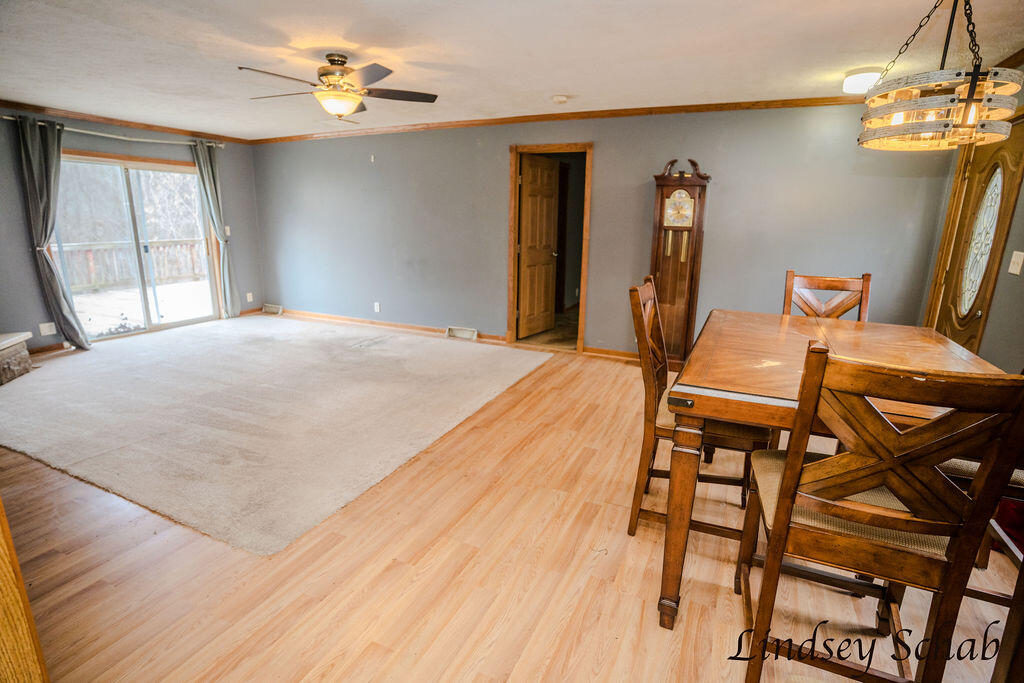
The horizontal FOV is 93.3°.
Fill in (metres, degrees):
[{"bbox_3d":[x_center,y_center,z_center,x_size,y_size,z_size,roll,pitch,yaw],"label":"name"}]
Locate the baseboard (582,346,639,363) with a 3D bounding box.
[{"bbox_3d":[1.080,0.133,5.086,0.660,0.090,0.020,7,16,24],"label":"baseboard"}]

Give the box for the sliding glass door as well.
[{"bbox_3d":[-4.328,-1.099,5.715,0.110,1.990,1.740,7,16,24],"label":"sliding glass door"}]

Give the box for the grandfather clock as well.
[{"bbox_3d":[1.526,-0.673,4.529,0.460,1.940,0.260,7,16,24],"label":"grandfather clock"}]

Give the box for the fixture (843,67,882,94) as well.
[{"bbox_3d":[2.380,-1.768,3.290,0.280,0.115,0.280,7,16,24],"label":"fixture"}]

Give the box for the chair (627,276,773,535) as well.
[{"bbox_3d":[0.822,0.327,2.197,0.600,1.130,0.490,7,16,24],"label":"chair"}]

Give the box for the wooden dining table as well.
[{"bbox_3d":[1.283,0.490,2.030,1.030,0.910,1.550,8,16,25],"label":"wooden dining table"}]

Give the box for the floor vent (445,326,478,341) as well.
[{"bbox_3d":[-0.619,-0.103,5.807,0.430,0.135,0.070,7,16,24],"label":"floor vent"}]

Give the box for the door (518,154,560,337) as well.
[{"bbox_3d":[0.341,-1.043,5.666,0.045,2.040,0.770,12,18,37],"label":"door"}]

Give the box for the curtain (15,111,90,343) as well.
[{"bbox_3d":[-4.548,-1.020,4.864,0.160,2.240,0.430,7,16,24],"label":"curtain"}]

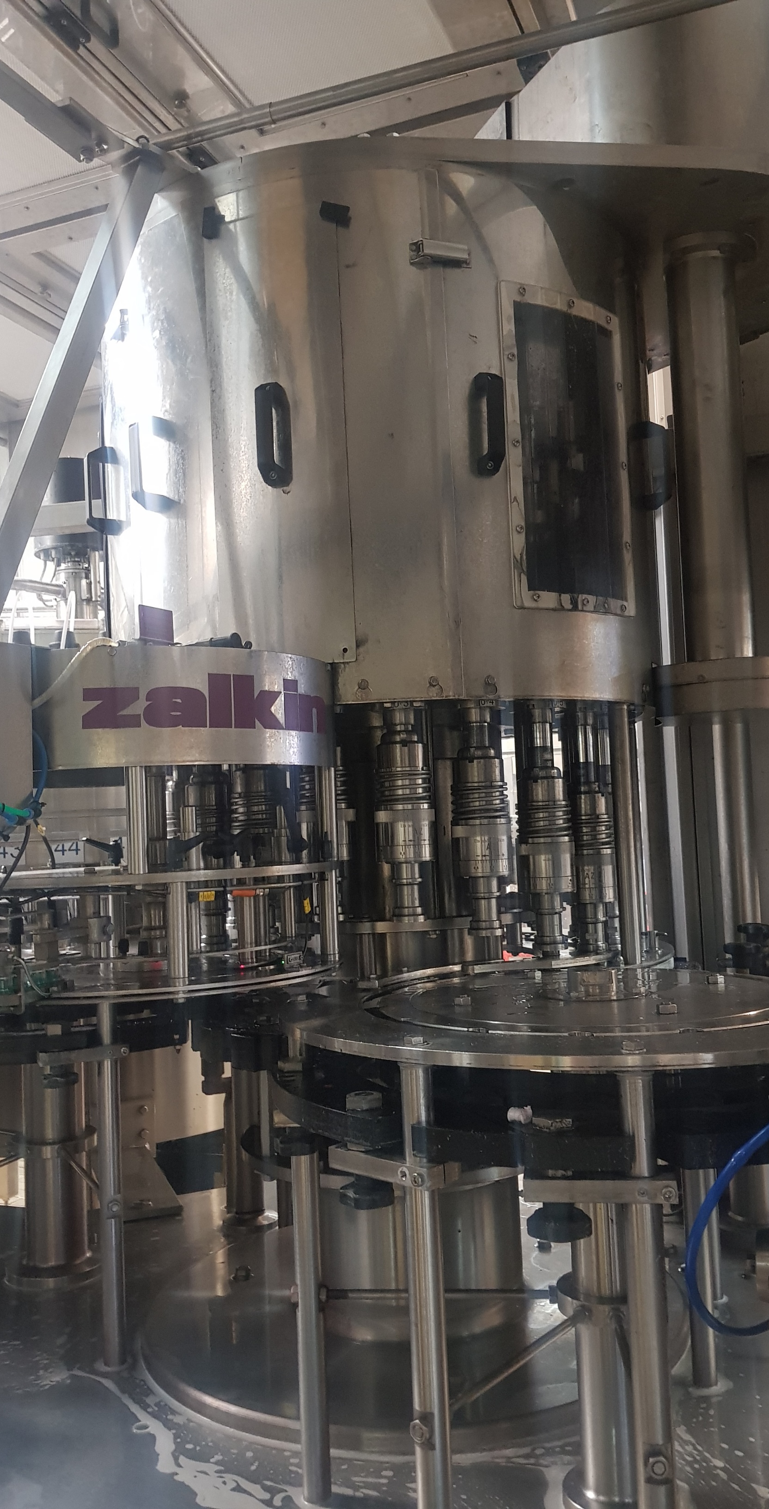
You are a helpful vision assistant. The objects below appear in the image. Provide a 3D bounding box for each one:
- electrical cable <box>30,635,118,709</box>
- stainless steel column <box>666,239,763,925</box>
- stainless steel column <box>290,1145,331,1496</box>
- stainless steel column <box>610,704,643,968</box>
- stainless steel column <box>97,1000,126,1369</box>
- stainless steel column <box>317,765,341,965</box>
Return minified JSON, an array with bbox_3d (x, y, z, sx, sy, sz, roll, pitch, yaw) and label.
[{"bbox_3d":[-0.451,-0.119,1.640,0.125,0.105,0.070,-2,-4,0],"label":"electrical cable"},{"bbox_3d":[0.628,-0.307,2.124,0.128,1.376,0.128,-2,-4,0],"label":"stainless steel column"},{"bbox_3d":[-0.086,0.659,1.318,0.032,0.397,0.032,-2,-4,0],"label":"stainless steel column"},{"bbox_3d":[0.346,0.113,1.613,0.028,0.370,0.028,-2,-4,0],"label":"stainless steel column"},{"bbox_3d":[-0.403,0.631,1.675,0.031,0.526,0.031,-2,-4,0],"label":"stainless steel column"},{"bbox_3d":[-0.088,0.172,1.801,0.025,0.314,0.025,-2,-4,0],"label":"stainless steel column"}]

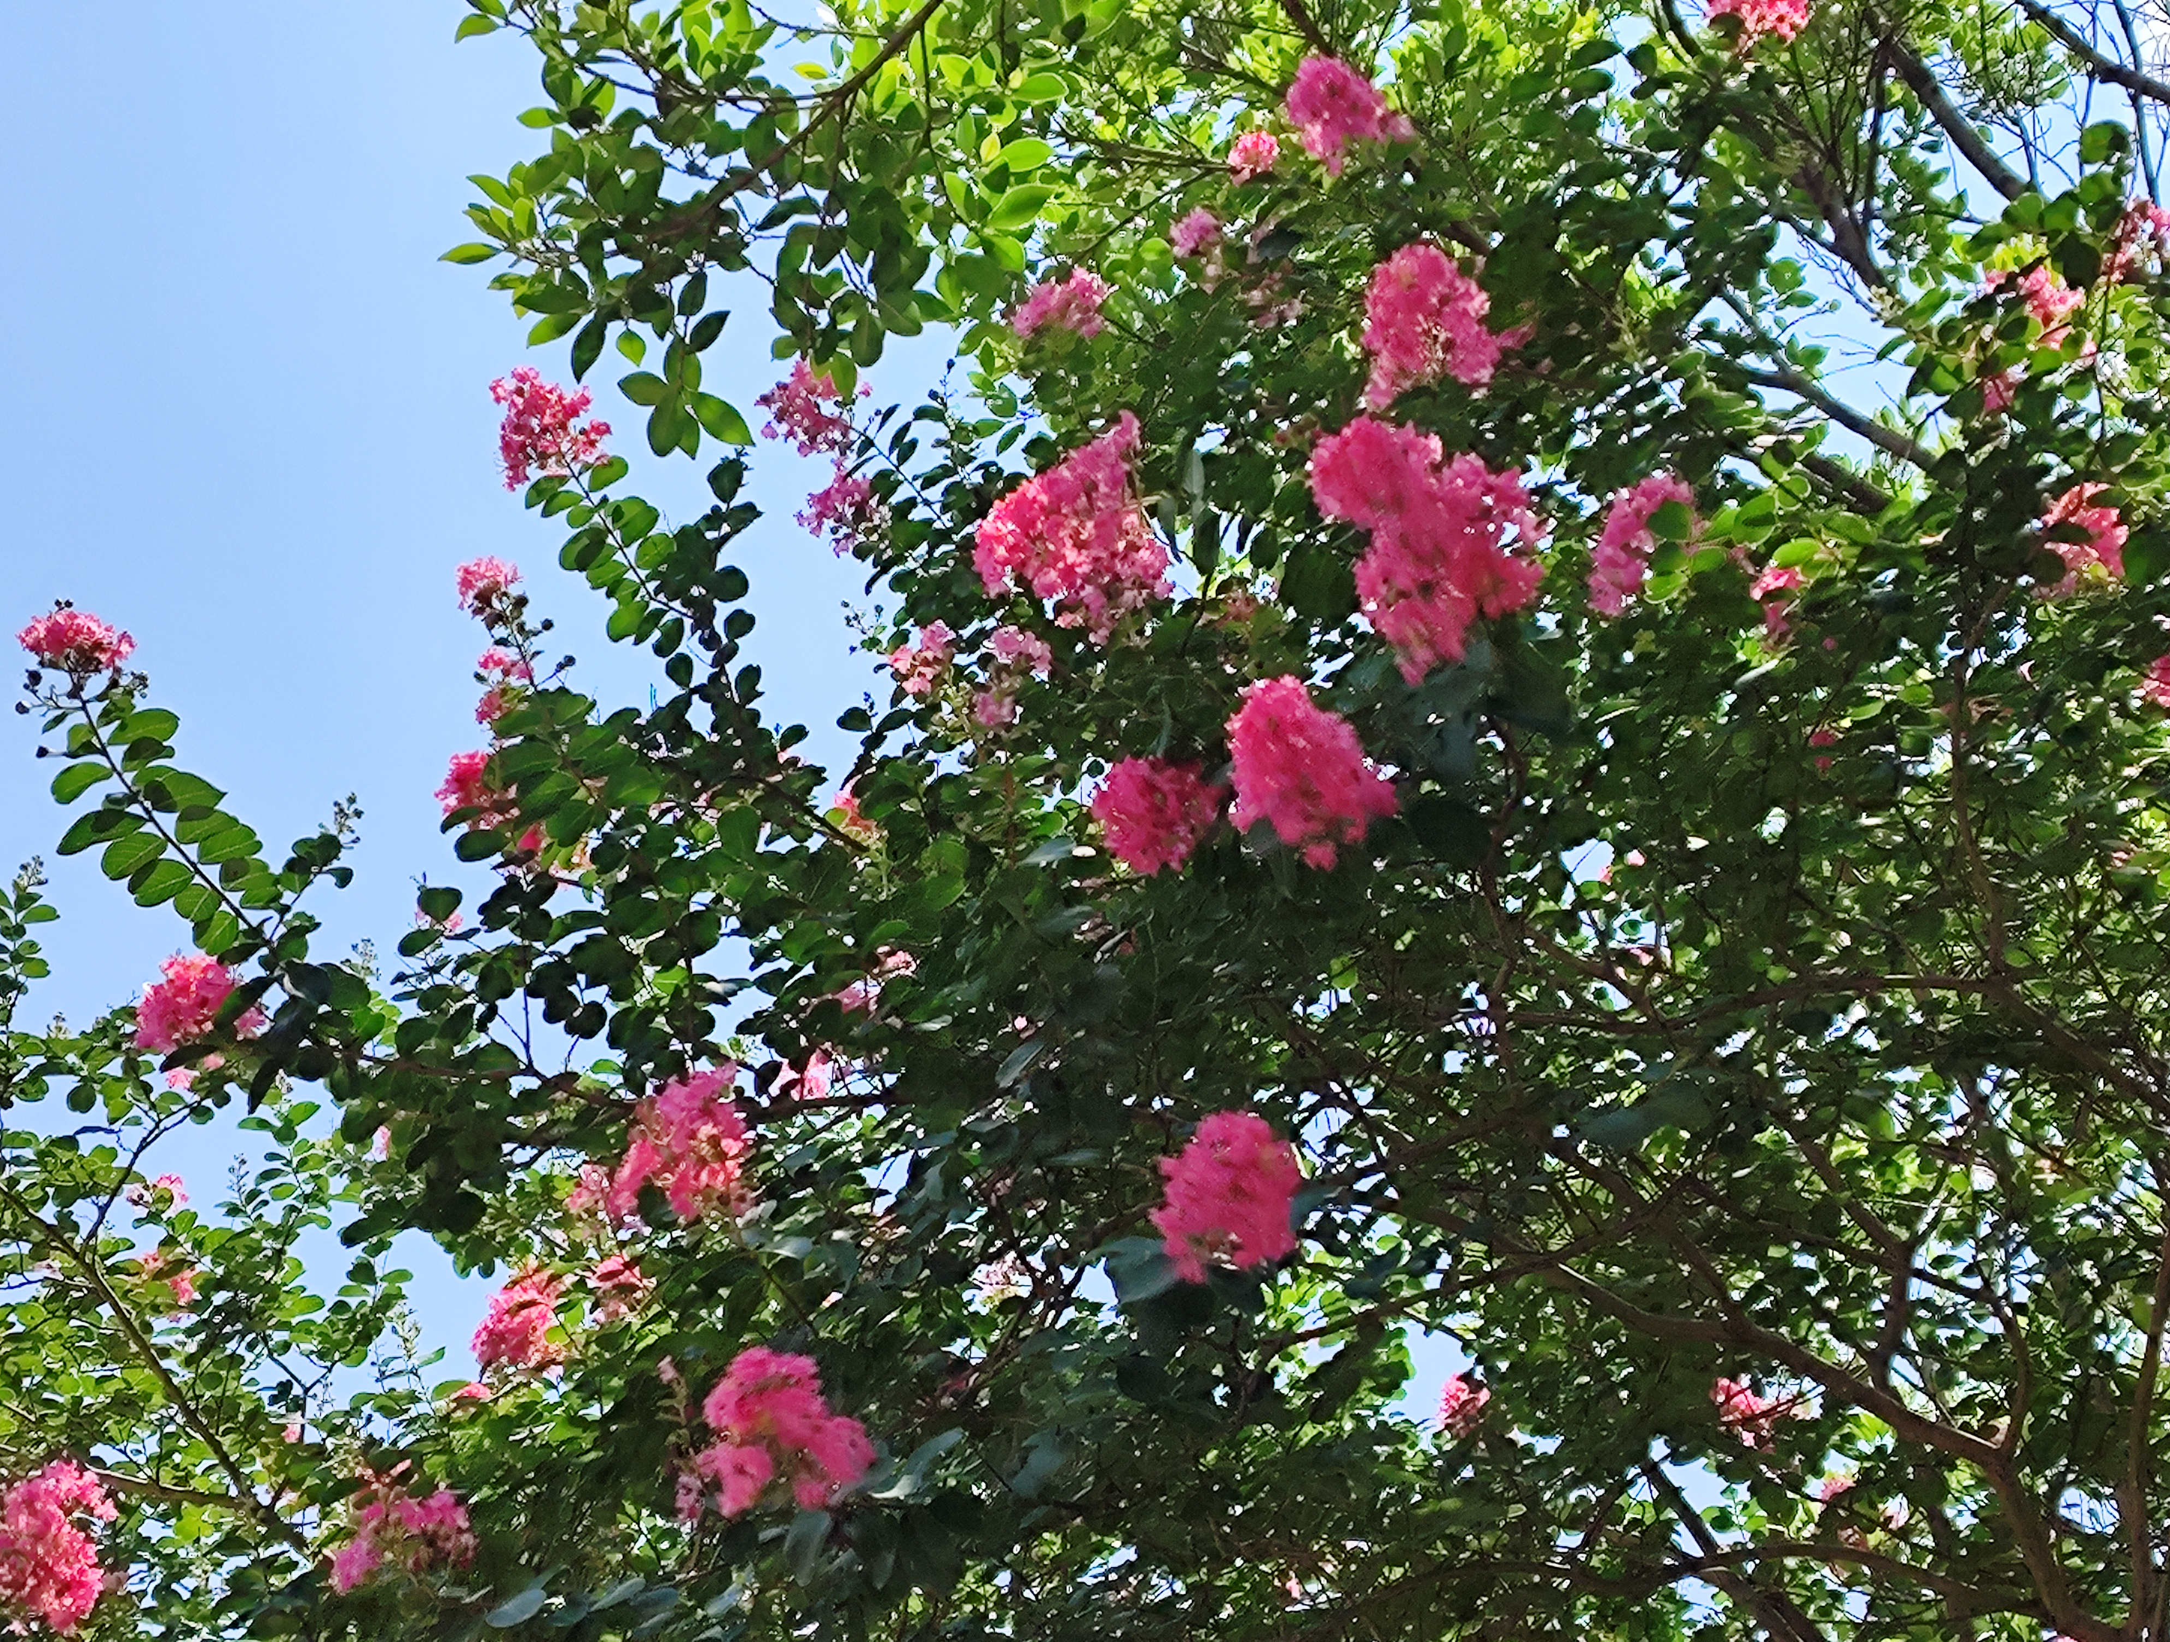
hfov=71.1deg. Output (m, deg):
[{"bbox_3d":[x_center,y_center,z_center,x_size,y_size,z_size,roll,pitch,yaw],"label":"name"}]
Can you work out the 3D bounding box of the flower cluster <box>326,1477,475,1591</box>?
[{"bbox_3d":[-0.877,0.918,1.950,0.187,0.143,0.139,12,-34,-19],"label":"flower cluster"}]

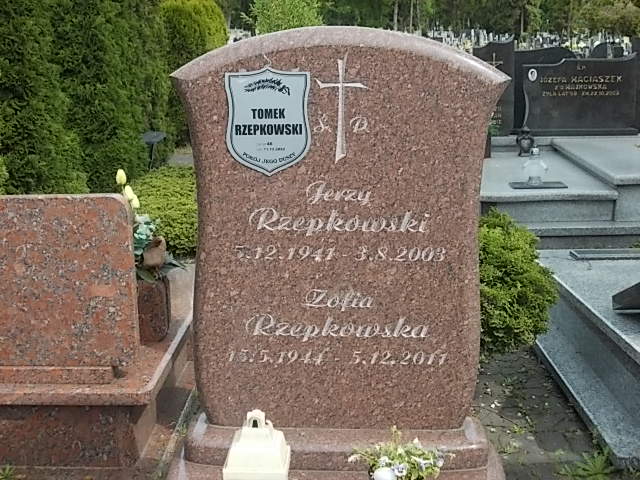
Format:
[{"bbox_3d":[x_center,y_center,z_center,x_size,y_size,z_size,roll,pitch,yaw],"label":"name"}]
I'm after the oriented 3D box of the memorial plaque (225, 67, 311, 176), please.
[{"bbox_3d":[-0.119,-0.271,2.150,0.194,0.250,0.010,0,12,1],"label":"memorial plaque"}]

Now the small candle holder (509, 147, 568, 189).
[{"bbox_3d":[1.367,-0.459,5.900,0.325,0.250,0.200,0,12,1],"label":"small candle holder"}]

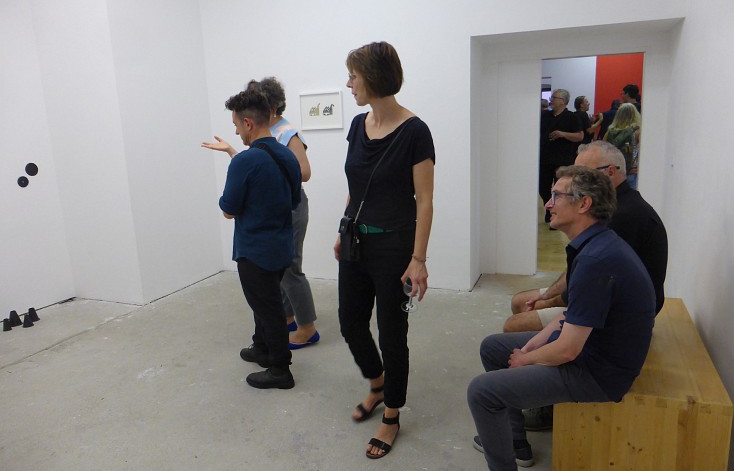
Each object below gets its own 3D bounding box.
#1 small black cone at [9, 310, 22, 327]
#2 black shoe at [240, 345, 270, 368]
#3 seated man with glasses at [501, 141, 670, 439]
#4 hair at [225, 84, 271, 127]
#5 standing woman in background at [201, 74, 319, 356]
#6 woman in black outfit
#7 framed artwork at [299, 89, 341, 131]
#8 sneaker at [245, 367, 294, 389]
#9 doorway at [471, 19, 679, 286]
[{"bbox_3d":[-2.828,0.664,4.089,0.095,0.116,0.095,2,11,21],"label":"small black cone"},{"bbox_3d":[-0.675,0.756,3.230,0.285,0.110,0.105,4,12,29],"label":"black shoe"},{"bbox_3d":[0.982,0.240,2.373,0.760,1.330,0.540,2,11,21],"label":"seated man with glasses"},{"bbox_3d":[-0.638,-0.695,2.765,0.235,0.205,0.175,0,11,13],"label":"hair"},{"bbox_3d":[-0.699,-0.139,3.503,0.850,1.770,0.480,-3,11,-5],"label":"standing woman in background"},{"bbox_3d":[0.073,0.081,2.243,0.470,1.750,0.400,3,12,25],"label":"woman in black outfit"},{"bbox_3d":[-0.429,-1.166,4.777,0.450,0.345,0.030,2,11,21],"label":"framed artwork"},{"bbox_3d":[-0.554,0.807,2.940,0.285,0.108,0.105,-2,11,2],"label":"sneaker"},{"bbox_3d":[1.693,-0.578,4.356,1.520,2.160,0.520,2,11,21],"label":"doorway"}]

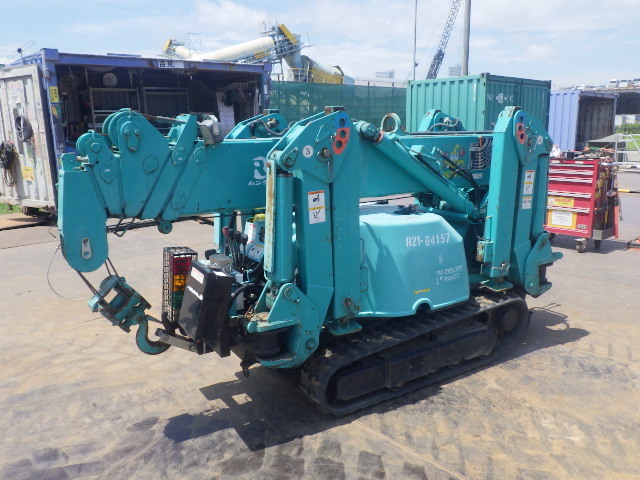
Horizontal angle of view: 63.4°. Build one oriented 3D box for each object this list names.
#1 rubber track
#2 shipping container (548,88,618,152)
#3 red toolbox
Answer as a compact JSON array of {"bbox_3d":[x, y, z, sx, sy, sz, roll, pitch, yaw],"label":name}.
[{"bbox_3d":[0.593,0.579,2.866,1.519,0.362,0.200,-8,14,-31],"label":"rubber track"},{"bbox_3d":[10.236,-4.712,21.472,3.700,2.500,2.440,-11,16,-40],"label":"shipping container"},{"bbox_3d":[2.891,-0.424,5.903,0.500,0.980,0.740,-10,15,-35],"label":"red toolbox"}]

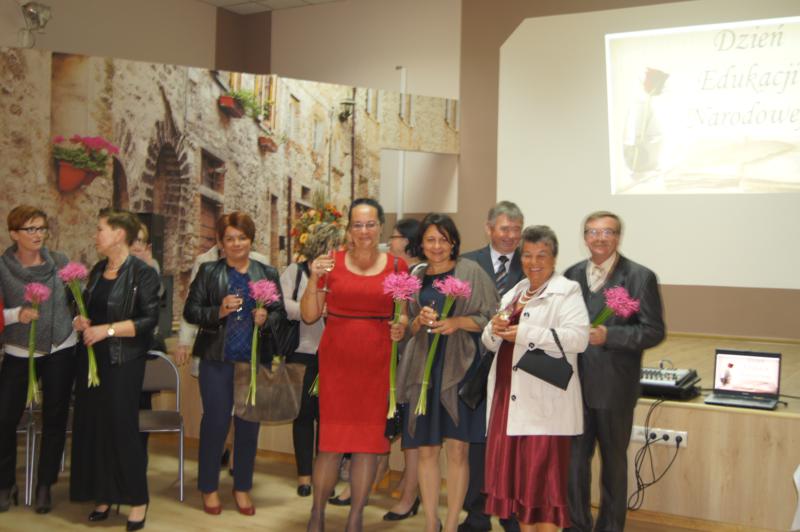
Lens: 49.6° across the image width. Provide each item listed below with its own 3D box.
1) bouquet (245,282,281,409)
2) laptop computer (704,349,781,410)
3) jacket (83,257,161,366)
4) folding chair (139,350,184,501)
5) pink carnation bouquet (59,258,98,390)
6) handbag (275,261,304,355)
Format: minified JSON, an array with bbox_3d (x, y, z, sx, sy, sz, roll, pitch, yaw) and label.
[{"bbox_3d":[-0.752,0.415,4.700,0.170,0.690,0.165,5,3,-11],"label":"bouquet"},{"bbox_3d":[1.979,0.654,4.993,0.375,0.276,0.300,2,1,28],"label":"laptop computer"},{"bbox_3d":[-1.554,0.243,4.830,0.420,0.600,0.290,2,1,25],"label":"jacket"},{"bbox_3d":[-1.553,0.981,5.353,0.440,0.830,0.480,1,1,-12],"label":"folding chair"},{"bbox_3d":[-1.690,0.309,4.580,0.165,0.660,0.160,-10,3,-6],"label":"pink carnation bouquet"},{"bbox_3d":[-0.682,0.267,5.200,0.240,0.550,0.140,2,2,18],"label":"handbag"}]

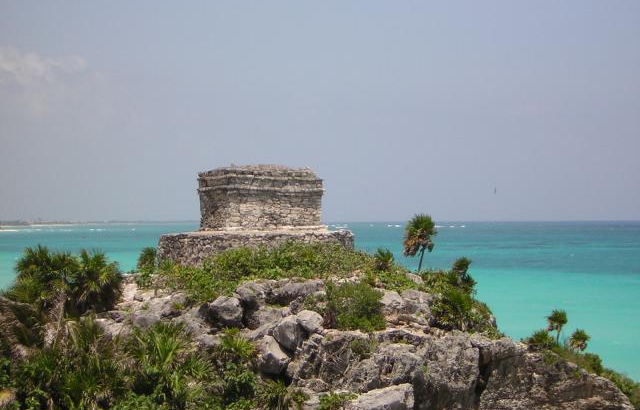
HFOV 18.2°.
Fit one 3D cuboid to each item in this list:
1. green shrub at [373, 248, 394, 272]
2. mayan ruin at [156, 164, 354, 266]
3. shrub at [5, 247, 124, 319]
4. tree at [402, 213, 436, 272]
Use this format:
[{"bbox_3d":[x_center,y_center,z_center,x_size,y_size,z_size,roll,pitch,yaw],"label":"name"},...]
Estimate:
[{"bbox_3d":[2.767,2.375,87.000,0.970,1.070,0.950,0,-1,0],"label":"green shrub"},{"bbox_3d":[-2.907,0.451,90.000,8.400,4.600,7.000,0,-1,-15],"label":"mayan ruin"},{"bbox_3d":[-10.533,3.142,82.000,4.800,2.950,3.600,0,-1,0],"label":"shrub"},{"bbox_3d":[4.485,1.690,90.000,1.500,2.650,1.450,0,-1,0],"label":"tree"}]

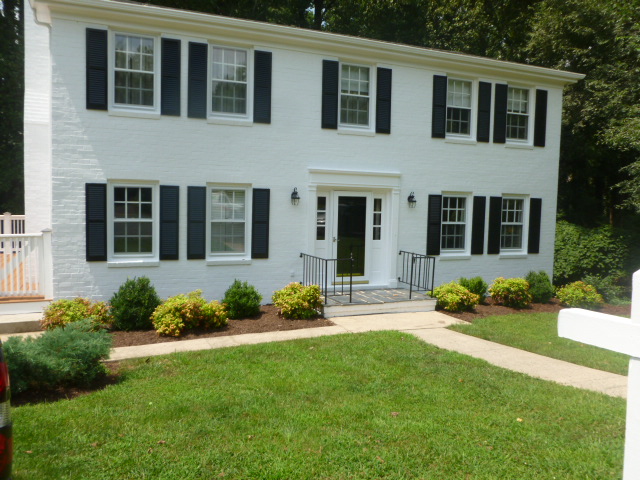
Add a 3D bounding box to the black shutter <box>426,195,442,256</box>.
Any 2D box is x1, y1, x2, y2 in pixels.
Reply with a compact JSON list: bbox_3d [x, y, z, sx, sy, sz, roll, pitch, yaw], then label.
[{"bbox_3d":[2.675,-0.339,12.102,0.357,1.410,0.040,0,4,-22],"label":"black shutter"}]

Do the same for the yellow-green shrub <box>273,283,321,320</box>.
[{"bbox_3d":[-0.448,1.137,10.048,1.012,0.656,0.937,1,4,0],"label":"yellow-green shrub"}]

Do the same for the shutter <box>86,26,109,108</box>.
[{"bbox_3d":[-3.981,-3.037,9.256,0.355,1.418,0.040,0,4,-22],"label":"shutter"}]

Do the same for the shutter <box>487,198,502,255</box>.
[{"bbox_3d":[4.313,-0.344,12.785,0.355,1.413,0.040,0,4,-22],"label":"shutter"}]

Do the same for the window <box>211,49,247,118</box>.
[{"bbox_3d":[-1.756,-3.074,10.186,0.818,1.363,0.103,0,4,-22],"label":"window"}]

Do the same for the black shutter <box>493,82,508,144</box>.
[{"bbox_3d":[4.401,-3.066,12.632,0.355,1.418,0.040,0,4,-22],"label":"black shutter"}]

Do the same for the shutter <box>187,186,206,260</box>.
[{"bbox_3d":[-2.401,-0.330,10.046,0.356,1.404,0.045,0,4,-22],"label":"shutter"}]

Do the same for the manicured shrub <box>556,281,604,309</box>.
[{"bbox_3d":[5.751,1.184,11.397,1.000,0.567,0.920,0,4,-22],"label":"manicured shrub"}]

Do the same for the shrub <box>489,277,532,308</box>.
[{"bbox_3d":[4.339,1.157,11.826,0.940,0.667,0.846,0,4,-22],"label":"shrub"}]

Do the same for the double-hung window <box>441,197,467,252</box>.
[{"bbox_3d":[3.224,-0.392,12.390,0.818,1.354,0.103,0,4,-22],"label":"double-hung window"}]

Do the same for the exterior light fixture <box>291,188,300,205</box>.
[{"bbox_3d":[-0.519,-0.902,10.671,0.165,0.348,0.207,0,4,-22],"label":"exterior light fixture"}]

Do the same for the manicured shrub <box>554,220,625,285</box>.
[{"bbox_3d":[7.987,0.402,15.400,2.050,1.950,1.850,0,4,-22],"label":"manicured shrub"}]

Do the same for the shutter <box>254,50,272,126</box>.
[{"bbox_3d":[-1.141,-3.041,10.365,0.357,1.410,0.040,0,4,-22],"label":"shutter"}]

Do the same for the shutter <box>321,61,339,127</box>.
[{"bbox_3d":[0.203,-3.052,10.902,0.356,1.410,0.045,0,4,-22],"label":"shutter"}]

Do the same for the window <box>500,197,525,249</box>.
[{"bbox_3d":[4.903,-0.409,13.143,0.825,1.377,0.112,0,4,-22],"label":"window"}]

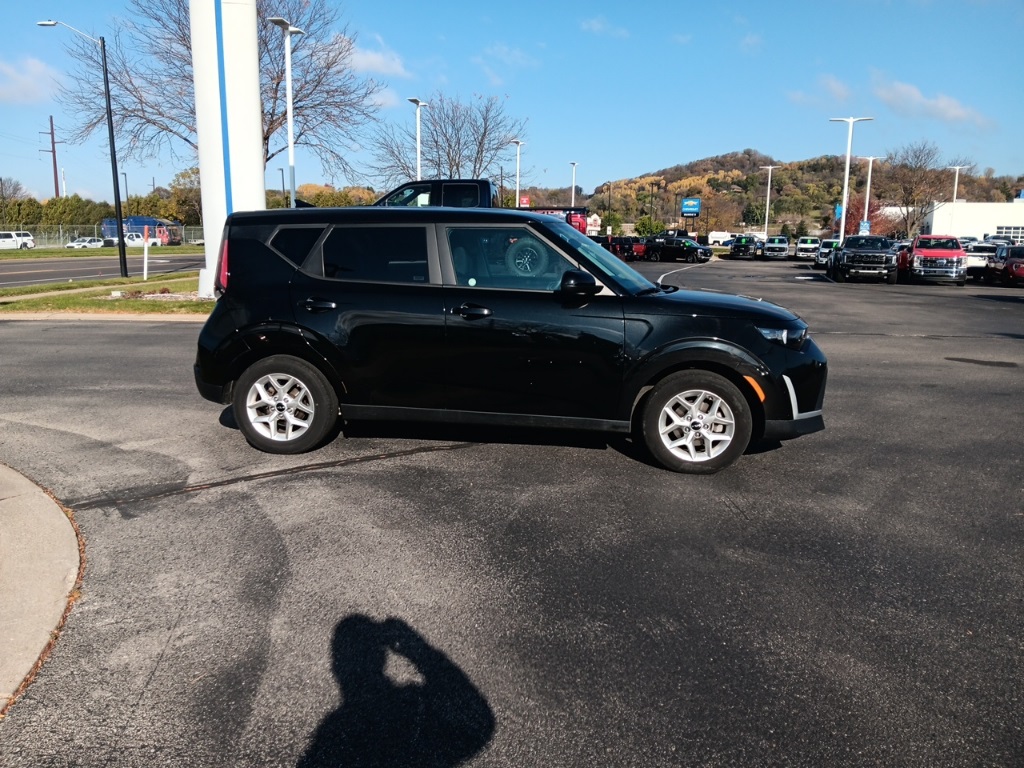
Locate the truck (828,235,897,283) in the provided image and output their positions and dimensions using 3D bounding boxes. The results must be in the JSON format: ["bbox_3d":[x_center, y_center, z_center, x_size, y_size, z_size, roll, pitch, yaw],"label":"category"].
[{"bbox_3d":[14.815,-5.318,32.579,2.150,2.000,5.900,4,11,17],"label":"truck"}]

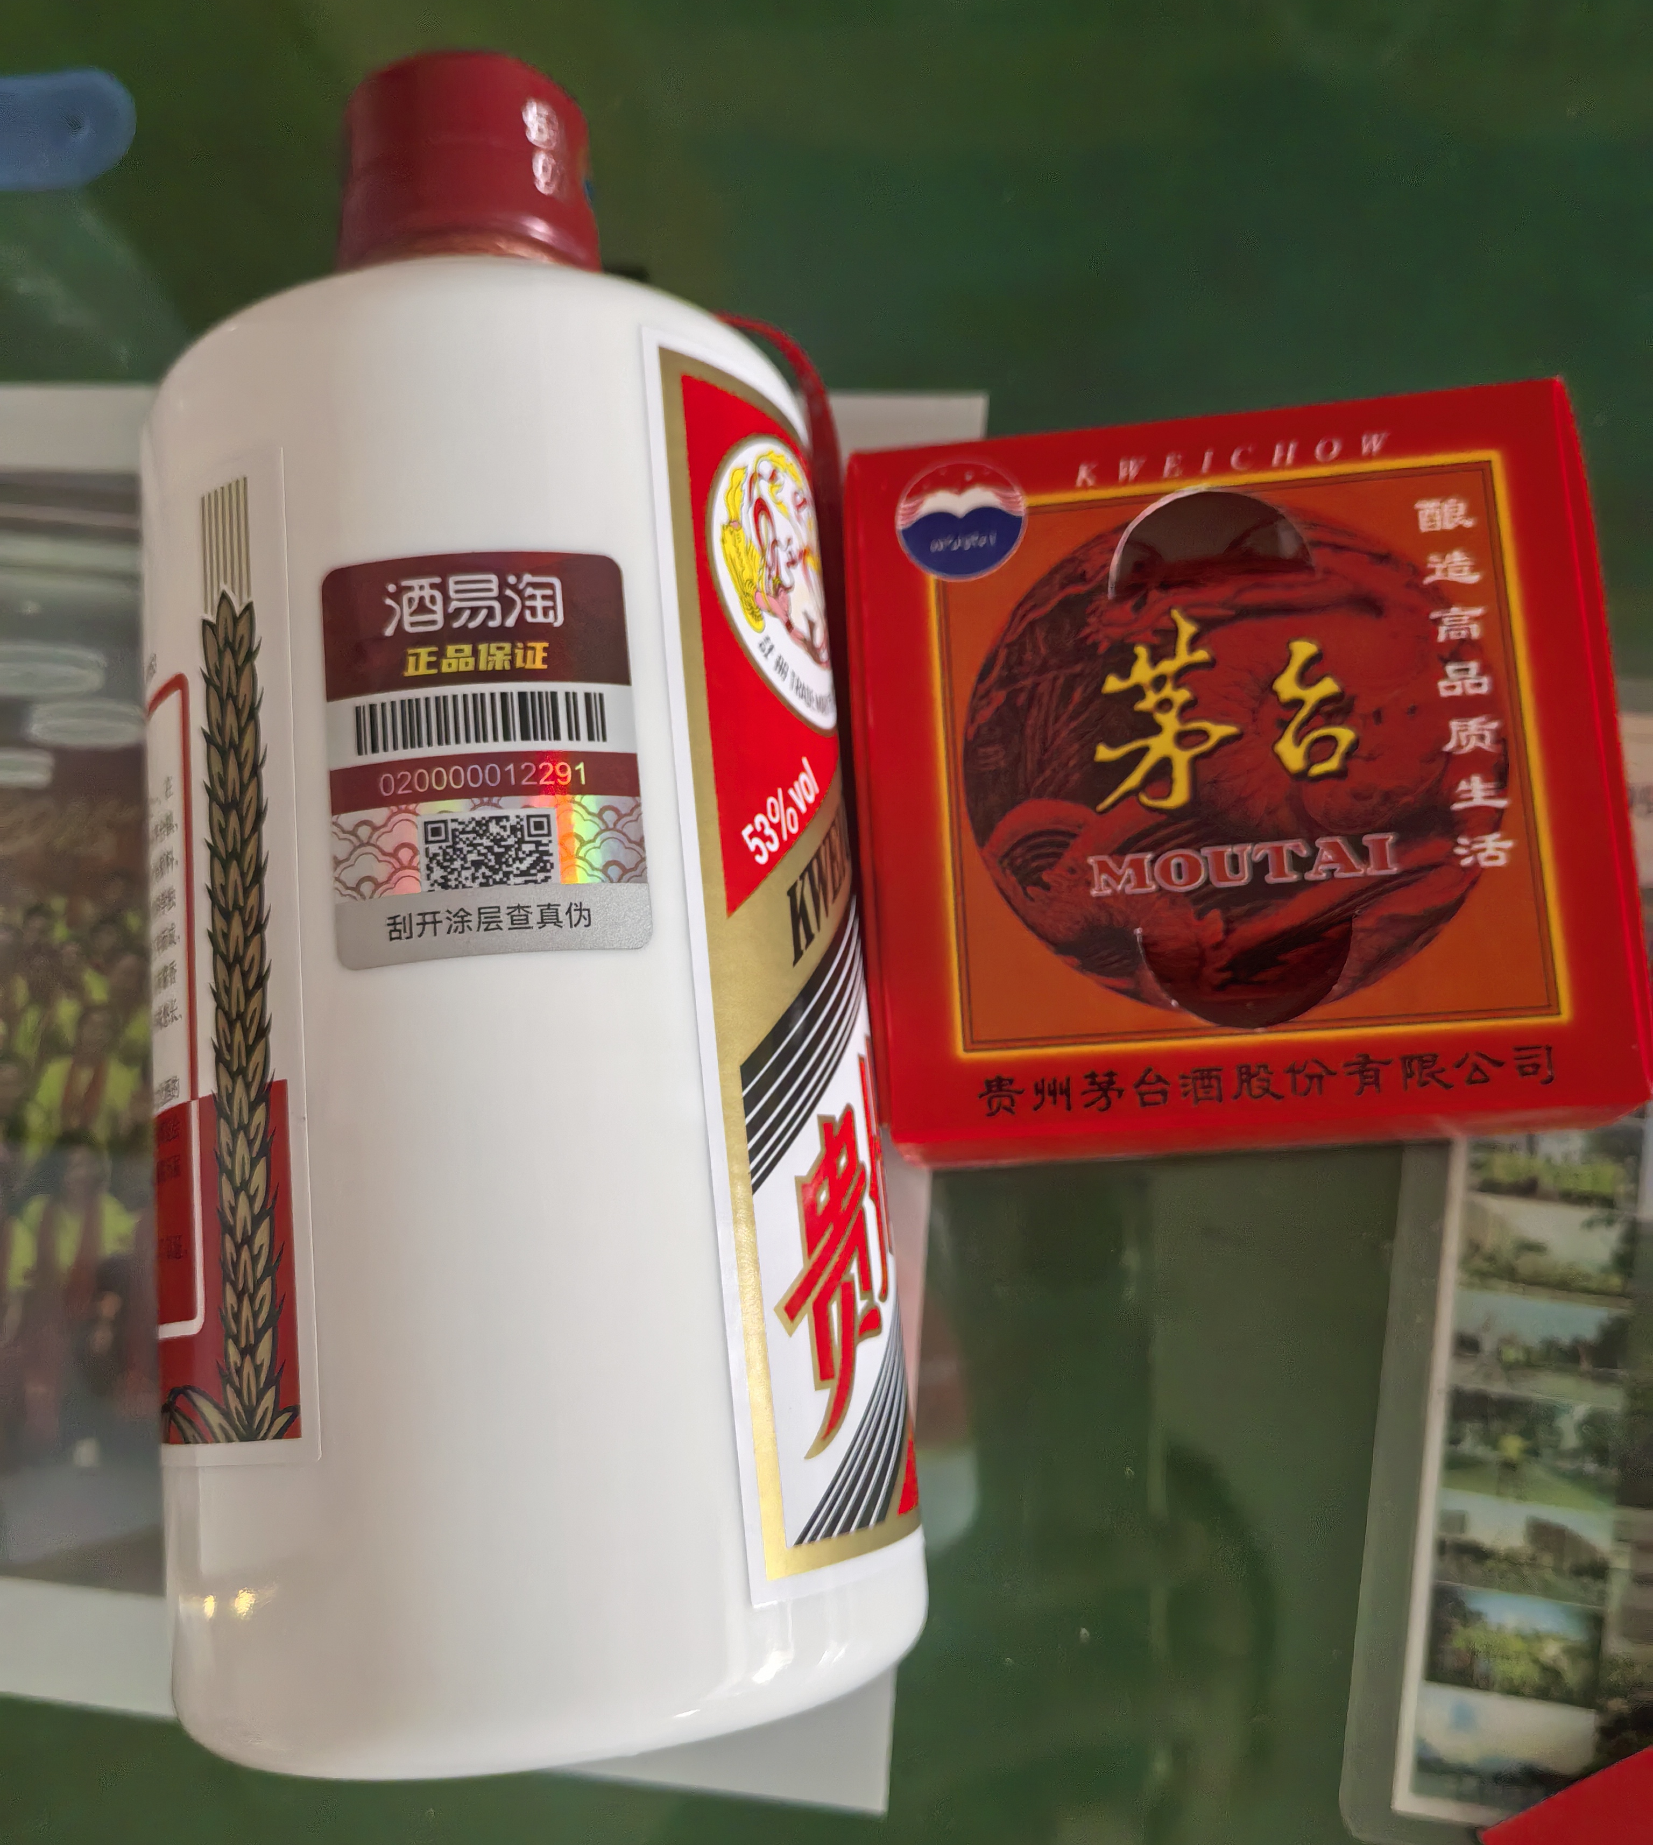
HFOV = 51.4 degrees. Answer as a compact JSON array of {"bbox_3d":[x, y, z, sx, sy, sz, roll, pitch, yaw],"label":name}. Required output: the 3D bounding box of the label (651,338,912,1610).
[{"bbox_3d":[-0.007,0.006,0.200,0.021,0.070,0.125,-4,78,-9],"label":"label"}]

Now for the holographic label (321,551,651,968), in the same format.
[{"bbox_3d":[-0.032,-0.016,0.163,0.029,0.003,0.040,-4,78,-7],"label":"holographic label"}]

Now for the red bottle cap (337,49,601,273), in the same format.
[{"bbox_3d":[-0.044,-0.087,0.216,0.032,0.032,0.027,-6,78,0],"label":"red bottle cap"}]

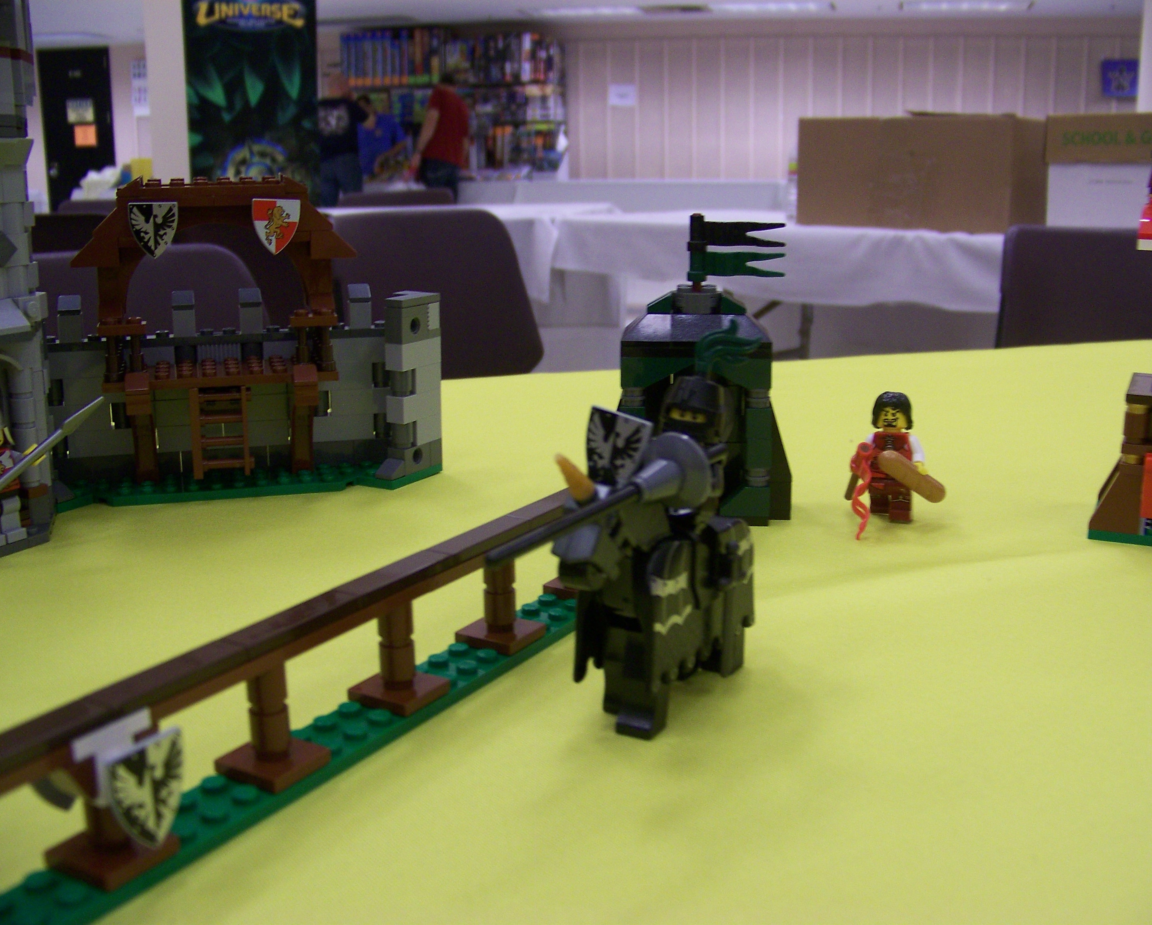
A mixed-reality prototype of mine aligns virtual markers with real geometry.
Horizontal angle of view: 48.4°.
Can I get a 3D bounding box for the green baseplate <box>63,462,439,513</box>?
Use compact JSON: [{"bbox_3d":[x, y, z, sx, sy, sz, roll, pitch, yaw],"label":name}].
[{"bbox_3d":[-0.125,0.007,0.464,0.157,0.005,0.042,-4,14,-17],"label":"green baseplate"}]

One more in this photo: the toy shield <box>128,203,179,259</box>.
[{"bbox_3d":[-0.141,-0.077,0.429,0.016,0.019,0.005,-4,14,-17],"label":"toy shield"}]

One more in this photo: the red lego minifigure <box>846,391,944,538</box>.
[{"bbox_3d":[0.107,0.000,0.428,0.032,0.043,0.024,5,15,18],"label":"red lego minifigure"}]

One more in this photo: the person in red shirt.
[{"bbox_3d":[-1.184,-2.598,11.140,0.520,1.680,0.450,-9,17,-34],"label":"person in red shirt"}]

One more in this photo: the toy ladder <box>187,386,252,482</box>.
[{"bbox_3d":[-0.126,-0.011,0.455,0.021,0.033,0.008,-4,14,-17],"label":"toy ladder"}]

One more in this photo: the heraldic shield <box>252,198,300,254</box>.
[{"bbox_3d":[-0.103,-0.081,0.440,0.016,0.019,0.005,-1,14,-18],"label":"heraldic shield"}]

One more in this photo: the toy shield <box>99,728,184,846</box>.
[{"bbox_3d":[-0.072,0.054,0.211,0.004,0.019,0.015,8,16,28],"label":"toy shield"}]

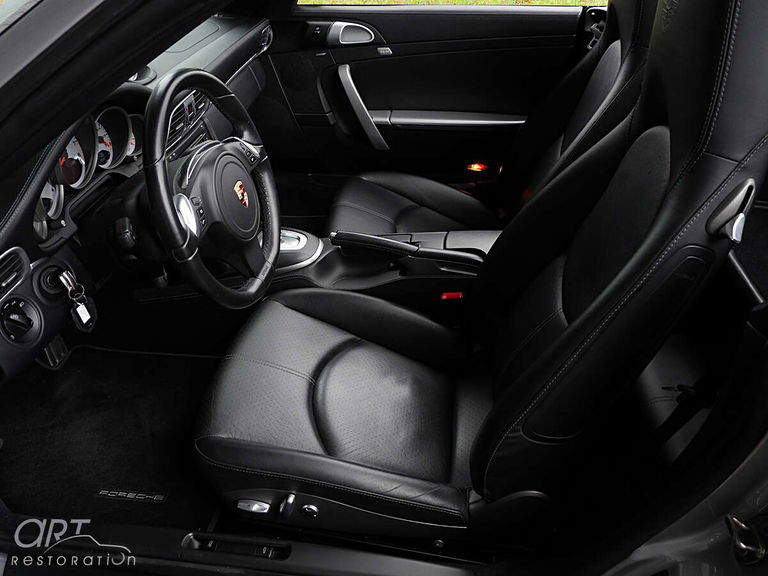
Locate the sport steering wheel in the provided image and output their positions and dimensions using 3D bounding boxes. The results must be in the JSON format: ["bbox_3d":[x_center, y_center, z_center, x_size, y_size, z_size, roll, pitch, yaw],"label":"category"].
[{"bbox_3d":[-0.260,-0.147,0.964,0.100,0.370,0.370,-9,30,14],"label":"sport steering wheel"}]

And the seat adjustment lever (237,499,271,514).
[{"bbox_3d":[-0.202,0.339,0.965,0.050,0.017,0.018,5,32,6],"label":"seat adjustment lever"}]

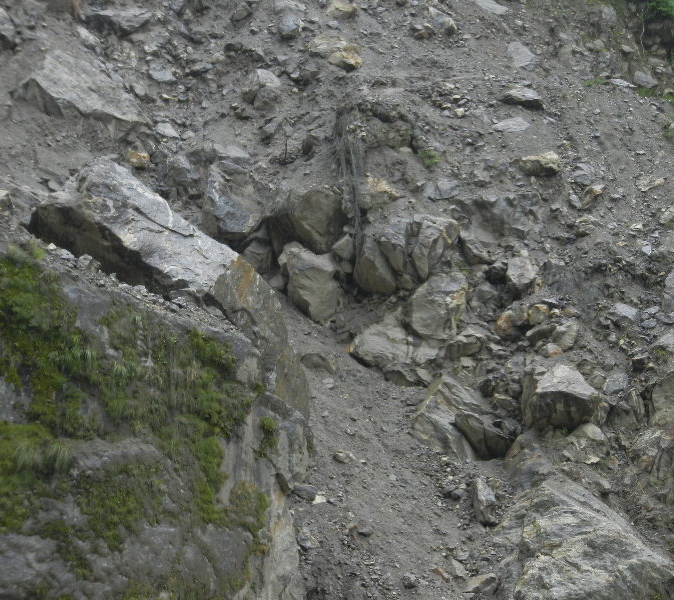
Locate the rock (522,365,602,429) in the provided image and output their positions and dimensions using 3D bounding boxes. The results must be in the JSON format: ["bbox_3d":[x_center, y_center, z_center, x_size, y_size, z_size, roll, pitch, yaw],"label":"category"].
[{"bbox_3d":[3.656,1.595,46.500,1.238,0.963,0.998,0,-14,0],"label":"rock"}]

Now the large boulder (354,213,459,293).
[{"bbox_3d":[1.247,-0.852,51.000,1.845,1.269,1.404,0,-14,0],"label":"large boulder"}]

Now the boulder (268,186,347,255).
[{"bbox_3d":[-0.481,-1.342,48.000,1.317,1.053,1.100,0,-12,0],"label":"boulder"}]

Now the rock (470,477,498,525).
[{"bbox_3d":[2.190,2.998,42.500,0.419,0.715,0.450,0,-12,0],"label":"rock"}]

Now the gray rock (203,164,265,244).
[{"bbox_3d":[-1.731,-1.613,48.000,1.047,1.297,1.050,0,-12,0],"label":"gray rock"}]

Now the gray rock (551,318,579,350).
[{"bbox_3d":[3.698,0.558,46.000,0.453,0.486,0.450,0,-12,0],"label":"gray rock"}]

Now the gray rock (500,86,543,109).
[{"bbox_3d":[3.375,-3.704,52.000,0.805,0.330,0.550,0,-12,0],"label":"gray rock"}]

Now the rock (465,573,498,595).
[{"bbox_3d":[2.135,4.189,42.000,0.459,0.285,0.333,0,-14,0],"label":"rock"}]

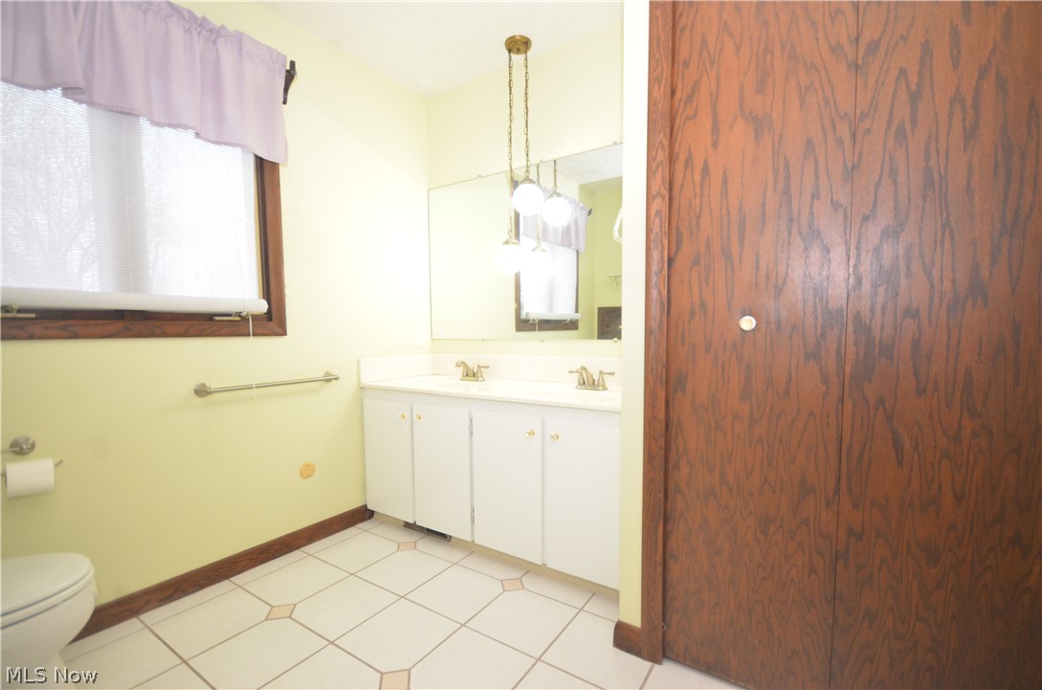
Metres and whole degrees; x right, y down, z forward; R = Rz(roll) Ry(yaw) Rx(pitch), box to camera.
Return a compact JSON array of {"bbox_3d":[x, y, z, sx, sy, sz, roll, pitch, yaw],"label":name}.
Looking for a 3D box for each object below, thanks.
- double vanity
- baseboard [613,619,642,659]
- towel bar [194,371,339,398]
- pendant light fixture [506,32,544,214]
[{"bbox_3d":[-0.079,0.585,2.180,1.505,0.697,0.528,1,1,33],"label":"double vanity"},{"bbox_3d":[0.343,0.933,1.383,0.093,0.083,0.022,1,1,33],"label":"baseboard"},{"bbox_3d":[-1.081,0.174,1.926,0.080,0.059,0.603,1,1,33],"label":"towel bar"},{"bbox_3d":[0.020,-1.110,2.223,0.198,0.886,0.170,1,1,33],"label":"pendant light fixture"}]

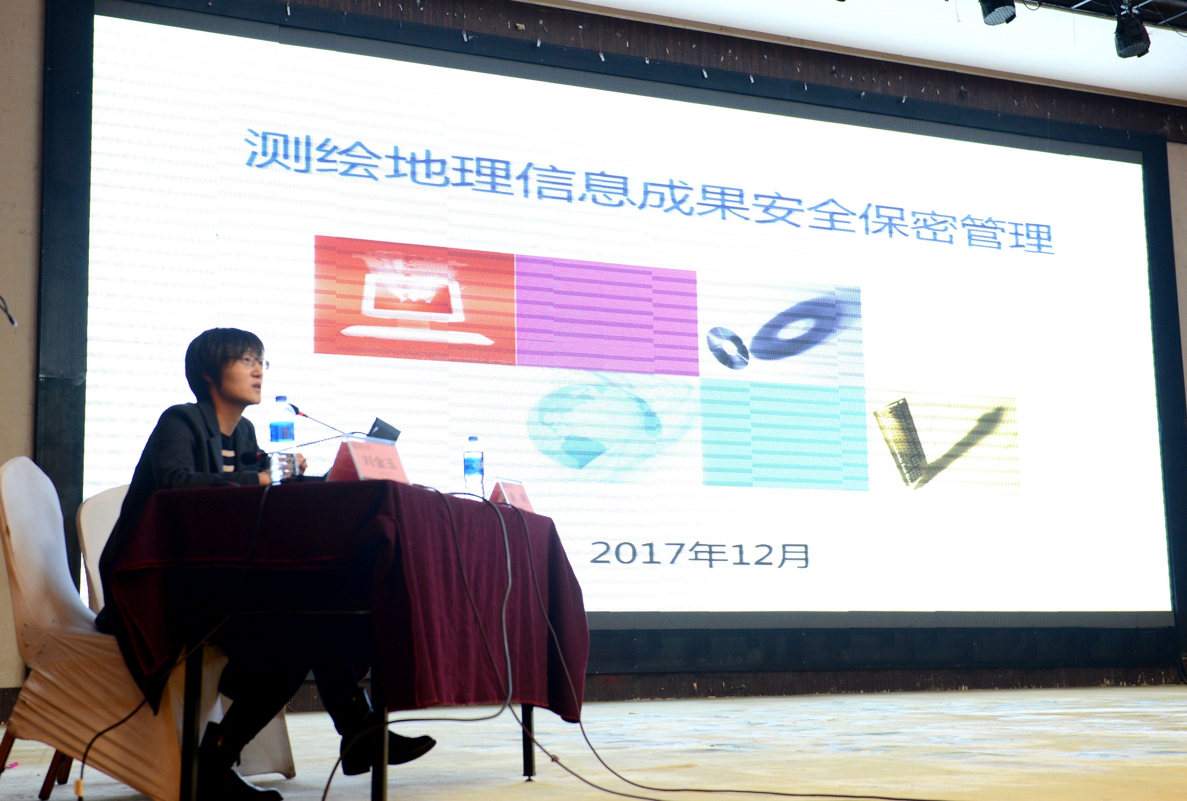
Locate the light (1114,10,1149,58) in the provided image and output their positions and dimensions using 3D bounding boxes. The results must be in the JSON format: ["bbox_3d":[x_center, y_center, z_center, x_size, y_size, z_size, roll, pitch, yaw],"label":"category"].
[{"bbox_3d":[2.538,-1.728,6.300,0.170,0.190,0.170,-5,-12,-22],"label":"light"}]

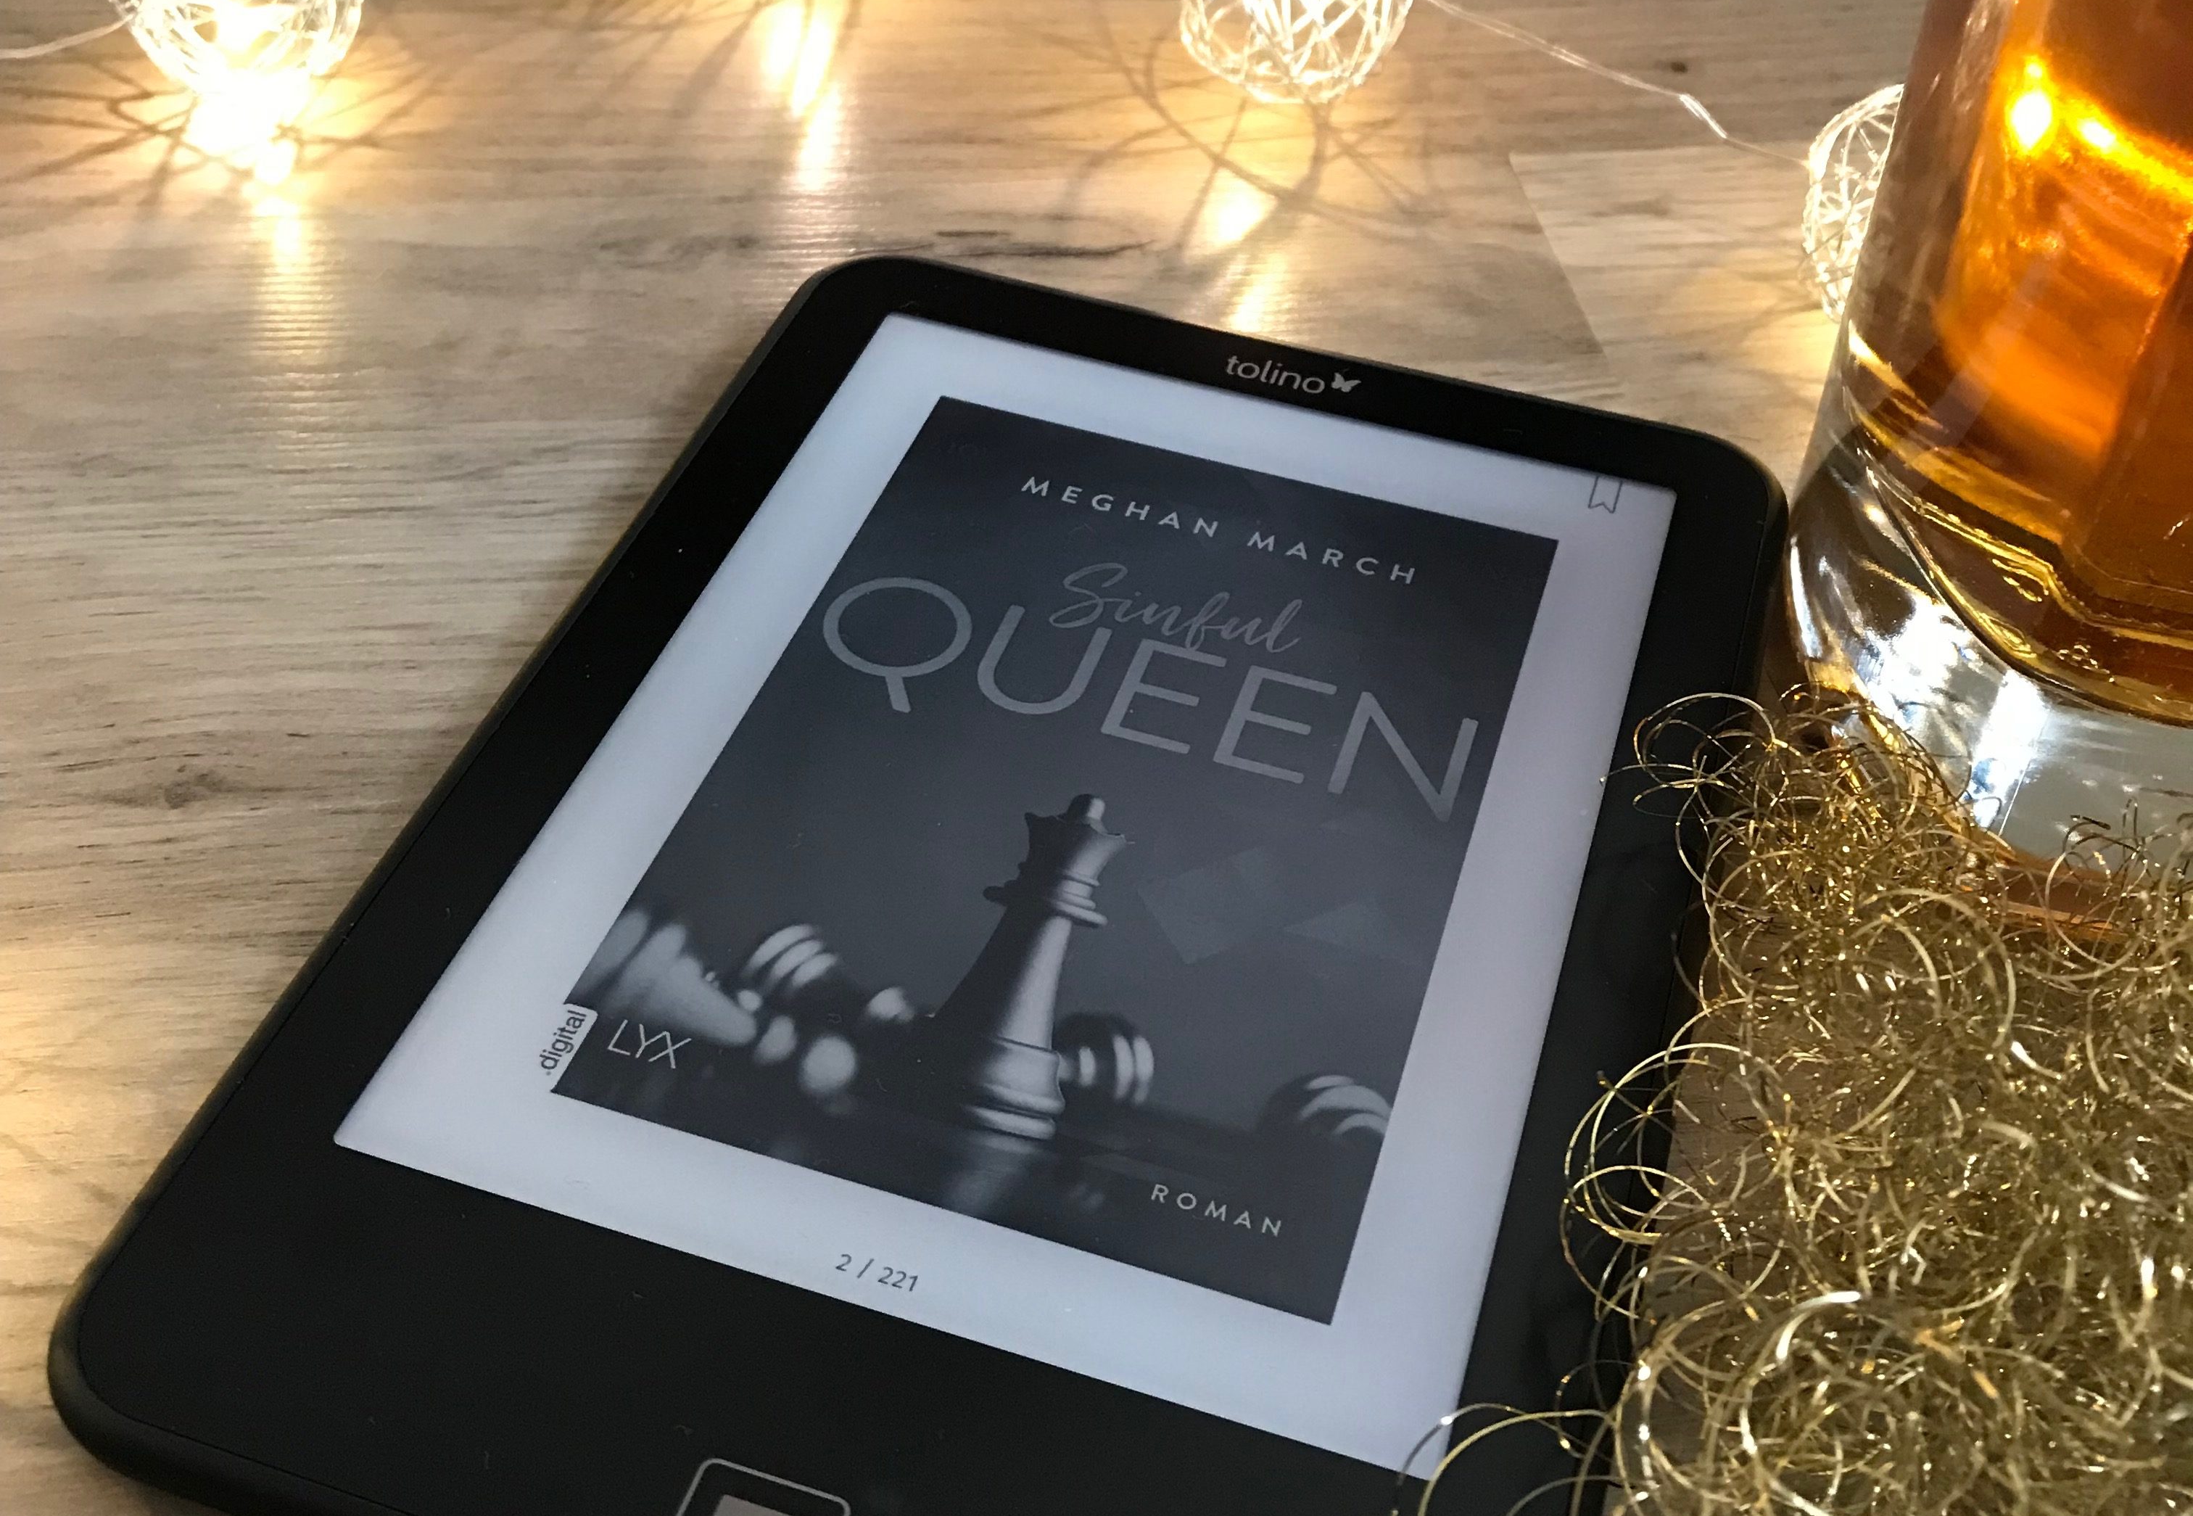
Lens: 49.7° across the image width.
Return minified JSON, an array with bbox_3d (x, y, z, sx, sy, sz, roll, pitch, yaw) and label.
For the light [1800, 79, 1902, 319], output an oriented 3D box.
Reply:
[{"bbox_3d":[0.100,-0.065,0.281,0.032,0.032,0.032,3,45,0],"label":"light"}]

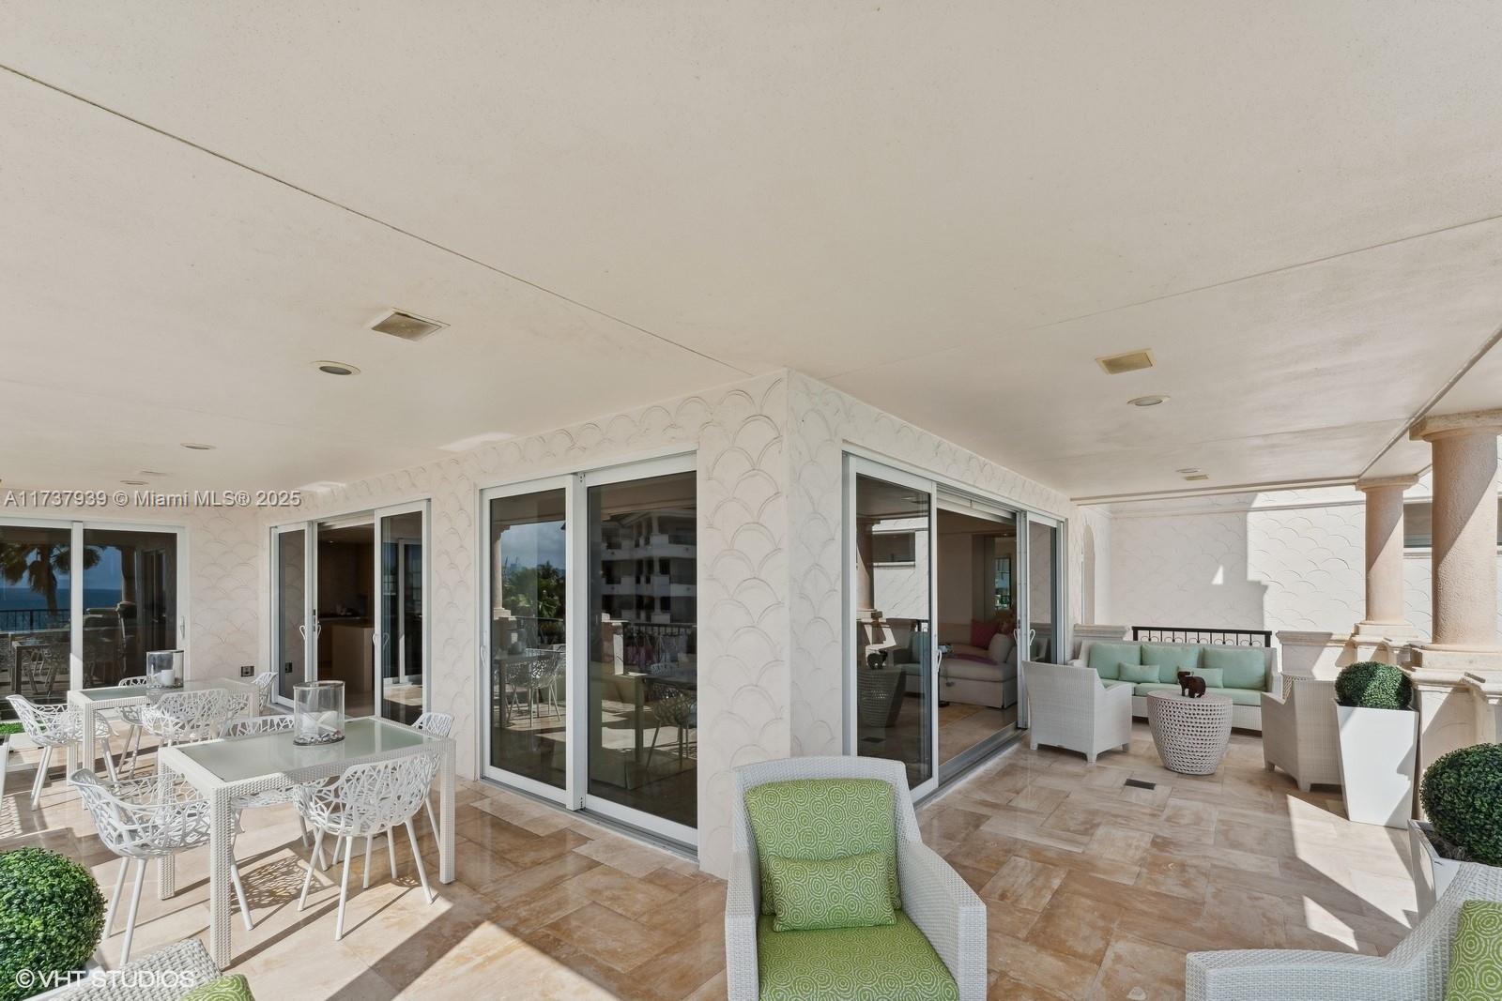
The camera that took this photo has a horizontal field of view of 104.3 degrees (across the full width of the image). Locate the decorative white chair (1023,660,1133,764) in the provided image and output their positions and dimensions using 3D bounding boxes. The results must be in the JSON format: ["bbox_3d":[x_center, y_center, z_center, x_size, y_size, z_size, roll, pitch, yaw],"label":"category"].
[{"bbox_3d":[3.139,1.971,5.580,0.700,0.840,0.690,3,-5,-35],"label":"decorative white chair"}]

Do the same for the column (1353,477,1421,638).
[{"bbox_3d":[6.596,0.594,6.052,0.410,1.650,0.410,-3,-5,38],"label":"column"}]

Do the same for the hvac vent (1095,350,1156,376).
[{"bbox_3d":[1.867,-0.668,2.903,0.220,0.030,0.270,-3,-5,38],"label":"hvac vent"}]

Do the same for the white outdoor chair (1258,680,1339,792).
[{"bbox_3d":[4.647,1.852,4.750,0.680,0.840,0.680,-1,-4,12],"label":"white outdoor chair"}]

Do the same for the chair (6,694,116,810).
[{"bbox_3d":[-5.098,1.806,4.329,0.570,0.810,0.560,-3,-5,38],"label":"chair"}]

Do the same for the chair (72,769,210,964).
[{"bbox_3d":[-2.636,1.562,2.626,0.570,0.810,0.560,-3,-5,38],"label":"chair"}]

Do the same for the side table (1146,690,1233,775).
[{"bbox_3d":[3.826,2.025,5.088,0.600,0.590,0.600,-3,-5,38],"label":"side table"}]

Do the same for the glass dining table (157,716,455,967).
[{"bbox_3d":[-2.257,1.643,3.001,0.940,0.755,0.940,-3,-5,38],"label":"glass dining table"}]

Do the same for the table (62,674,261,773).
[{"bbox_3d":[-4.678,1.882,4.665,0.940,0.755,0.940,-3,-5,38],"label":"table"}]

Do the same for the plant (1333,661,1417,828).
[{"bbox_3d":[4.226,1.636,3.980,0.380,1.050,0.380,-3,-5,38],"label":"plant"}]

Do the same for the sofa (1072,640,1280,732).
[{"bbox_3d":[4.821,2.133,6.781,1.900,0.860,0.840,-3,-5,36],"label":"sofa"}]

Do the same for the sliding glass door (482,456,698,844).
[{"bbox_3d":[-1.252,0.989,4.103,2.300,2.340,0.140,-3,-5,36],"label":"sliding glass door"}]

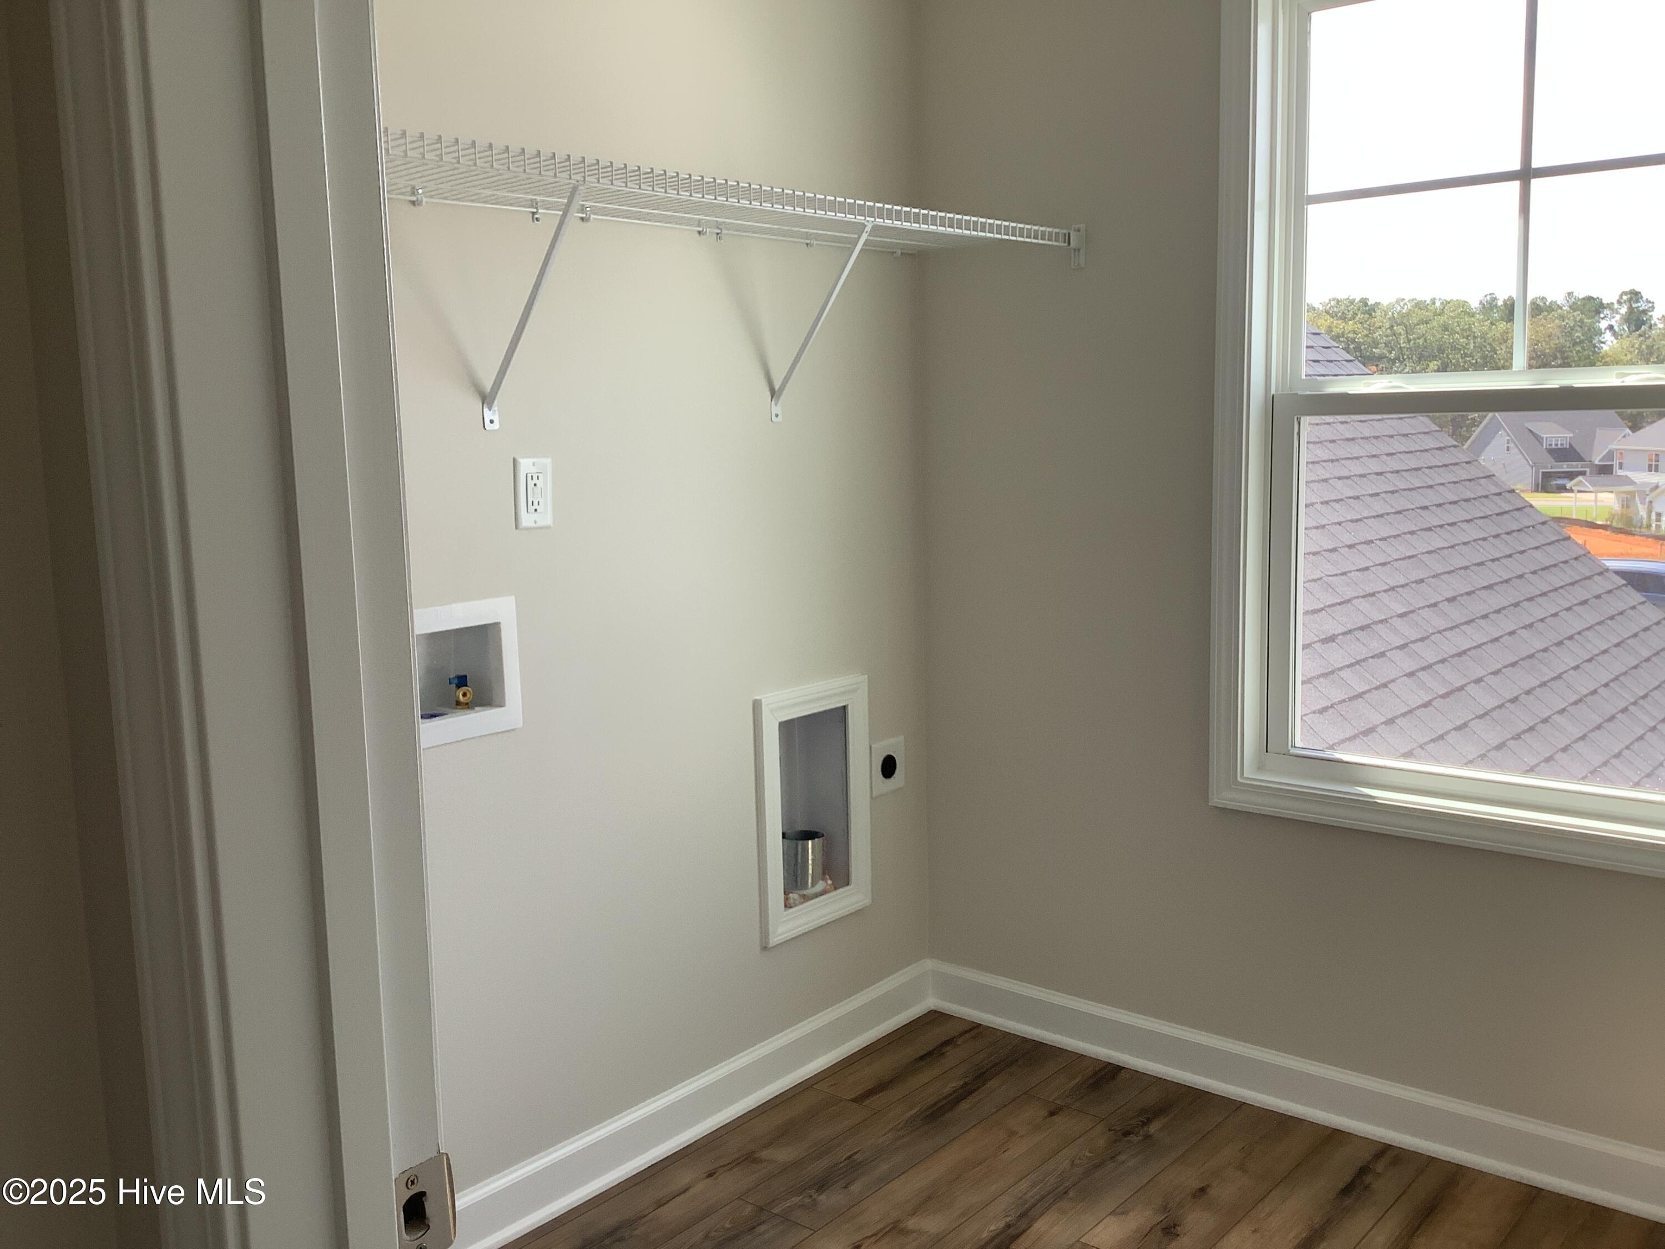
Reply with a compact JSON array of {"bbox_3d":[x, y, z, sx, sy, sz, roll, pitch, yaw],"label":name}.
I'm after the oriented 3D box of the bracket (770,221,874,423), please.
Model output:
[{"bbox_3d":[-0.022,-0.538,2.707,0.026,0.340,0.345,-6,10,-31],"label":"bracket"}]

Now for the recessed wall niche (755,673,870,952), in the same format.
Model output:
[{"bbox_3d":[-0.073,0.367,3.073,0.130,0.499,0.332,5,11,39],"label":"recessed wall niche"}]

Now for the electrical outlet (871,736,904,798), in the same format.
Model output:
[{"bbox_3d":[0.126,0.309,3.243,0.008,0.115,0.116,5,11,39],"label":"electrical outlet"}]

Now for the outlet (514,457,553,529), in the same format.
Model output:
[{"bbox_3d":[-0.485,-0.214,2.430,0.008,0.115,0.071,5,11,39],"label":"outlet"}]

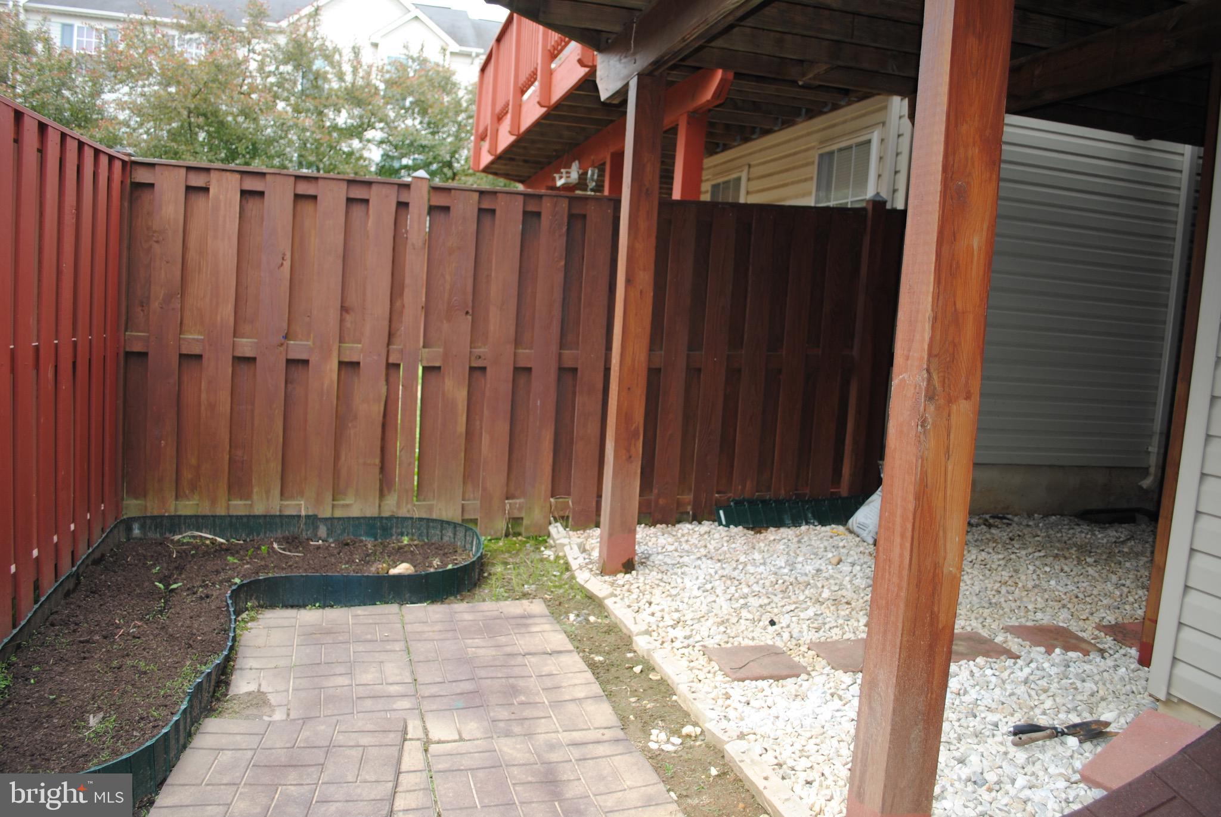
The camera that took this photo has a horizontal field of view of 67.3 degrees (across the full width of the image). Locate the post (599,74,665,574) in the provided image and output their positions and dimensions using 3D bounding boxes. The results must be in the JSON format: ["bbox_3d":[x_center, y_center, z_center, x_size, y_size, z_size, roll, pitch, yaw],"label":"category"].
[{"bbox_3d":[0.099,-0.369,4.344,0.140,2.314,0.140,3,5,-16],"label":"post"}]

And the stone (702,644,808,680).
[{"bbox_3d":[0.524,0.937,3.323,0.295,0.040,0.295,3,5,-16],"label":"stone"}]

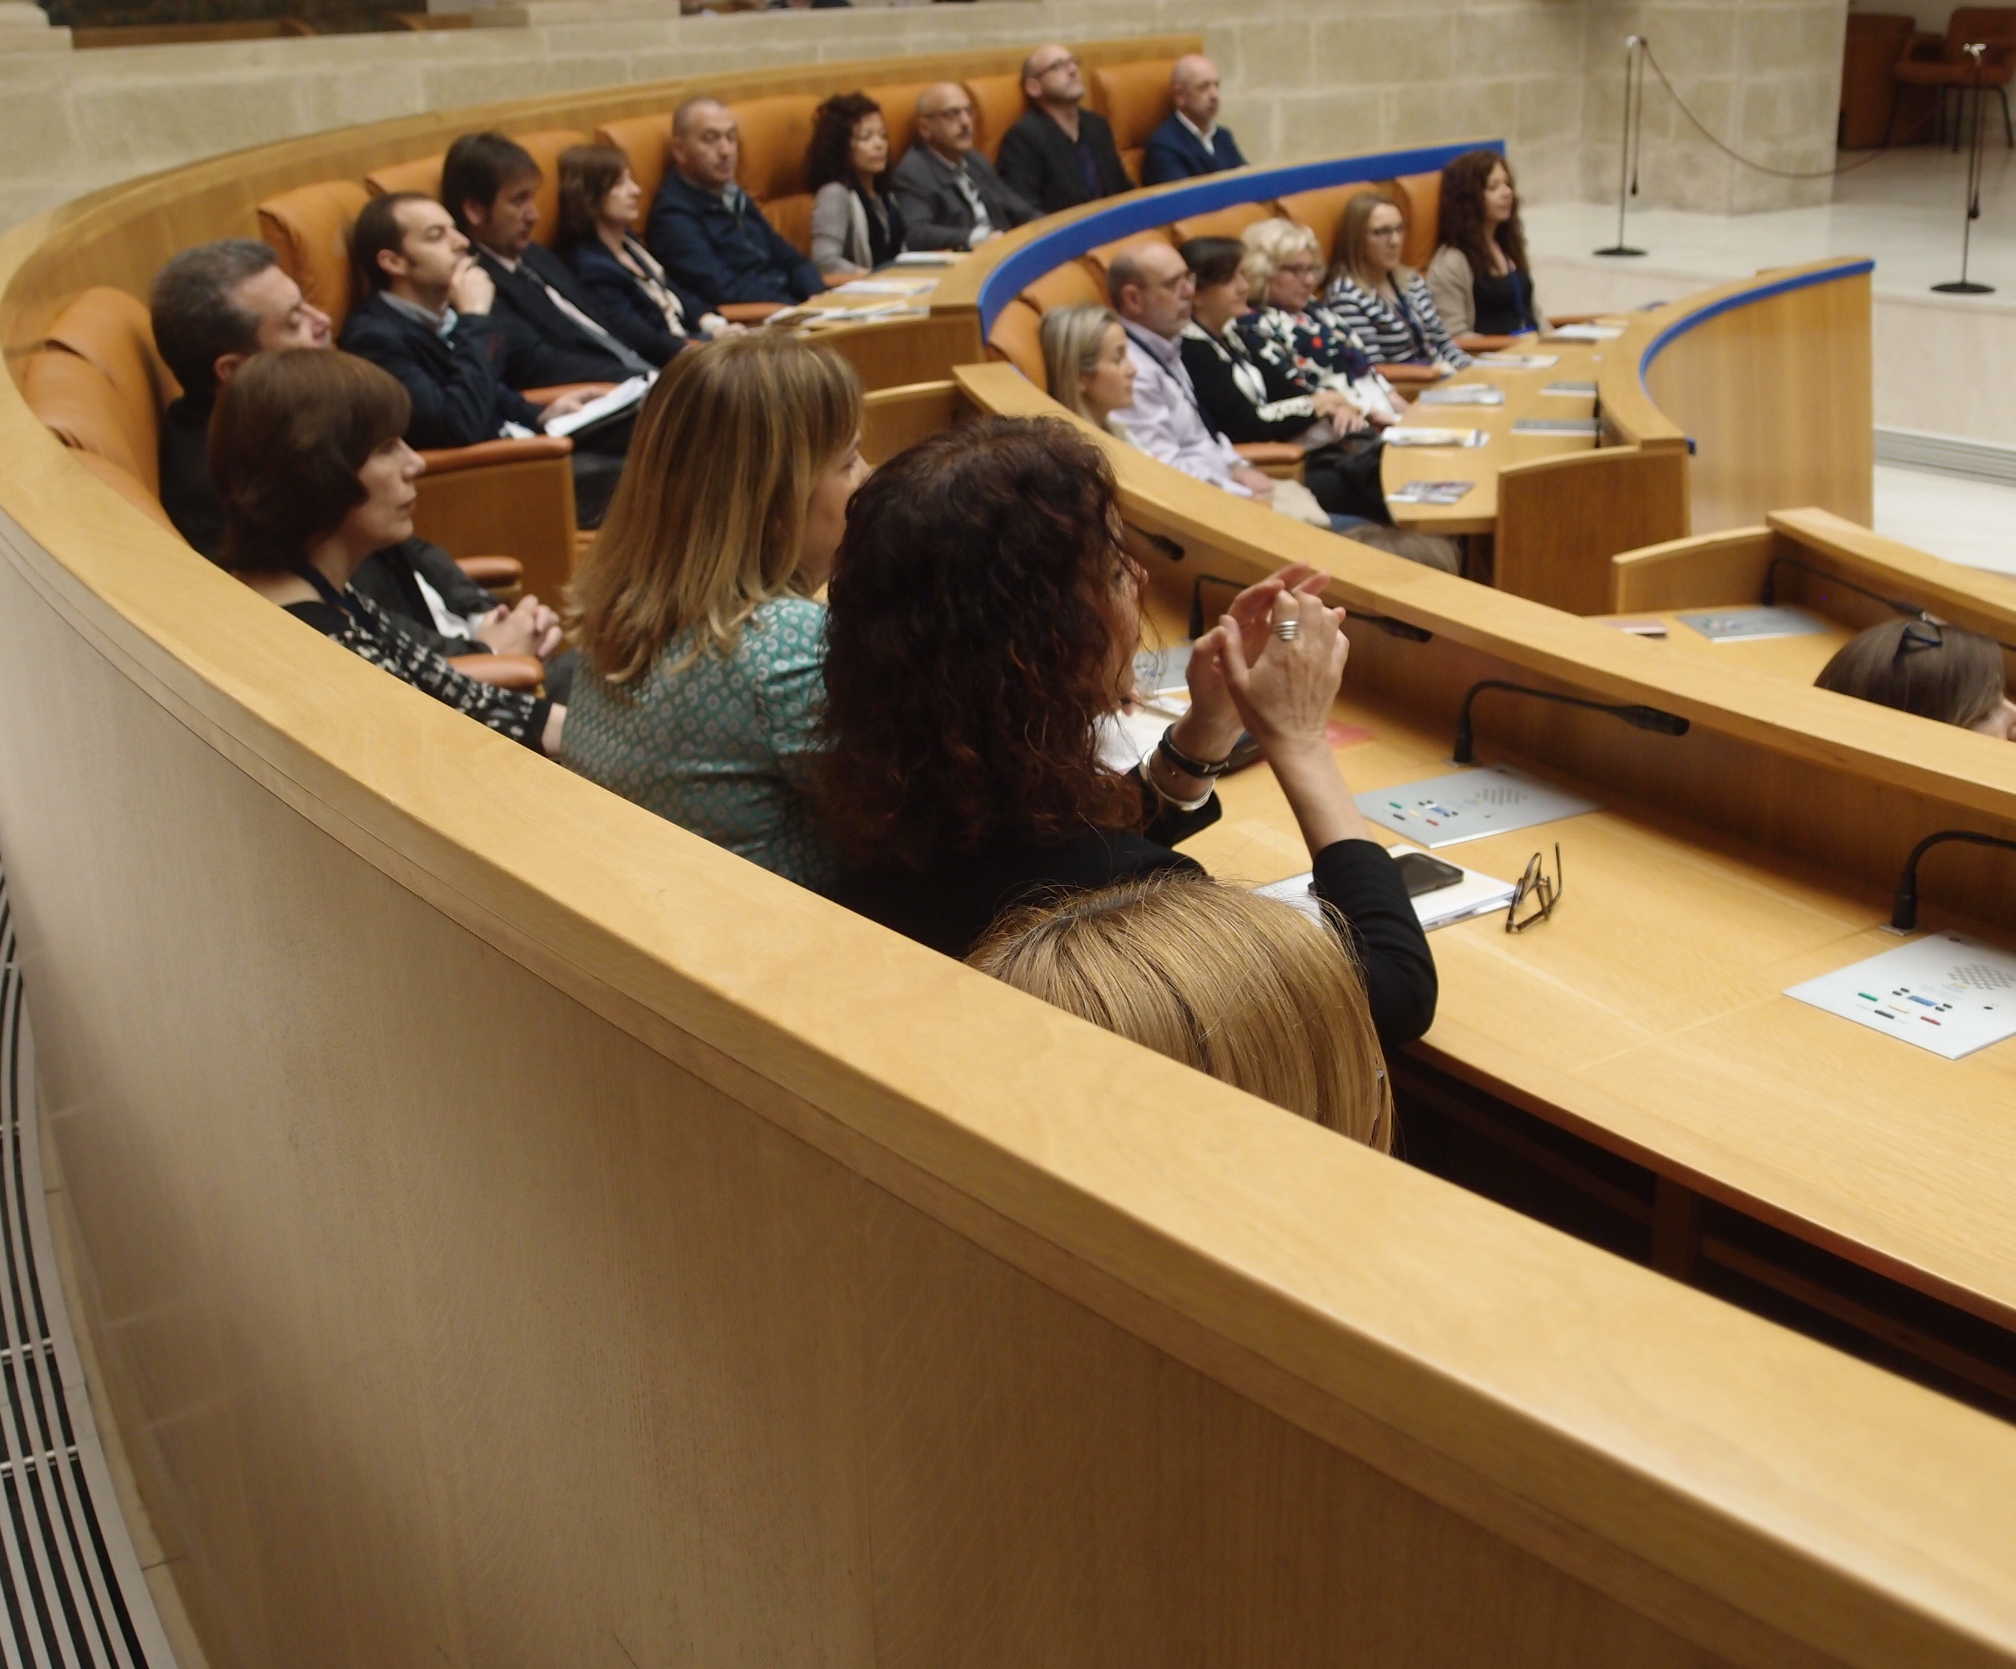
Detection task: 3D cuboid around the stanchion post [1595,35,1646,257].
[{"bbox_3d":[2.829,-3.157,11.200,0.260,0.954,0.260,3,21,13],"label":"stanchion post"}]

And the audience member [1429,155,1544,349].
[{"bbox_3d":[1.578,-1.422,7.398,0.820,1.250,0.500,13,25,35],"label":"audience member"}]

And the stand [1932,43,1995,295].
[{"bbox_3d":[3.856,-2.656,9.727,0.275,0.943,0.275,5,21,20],"label":"stand"}]

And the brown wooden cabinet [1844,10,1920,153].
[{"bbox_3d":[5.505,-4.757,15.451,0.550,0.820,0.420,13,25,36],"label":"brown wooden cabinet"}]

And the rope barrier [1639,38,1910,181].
[{"bbox_3d":[3.339,-3.065,10.372,0.040,0.541,1.750,-17,25,-34],"label":"rope barrier"}]

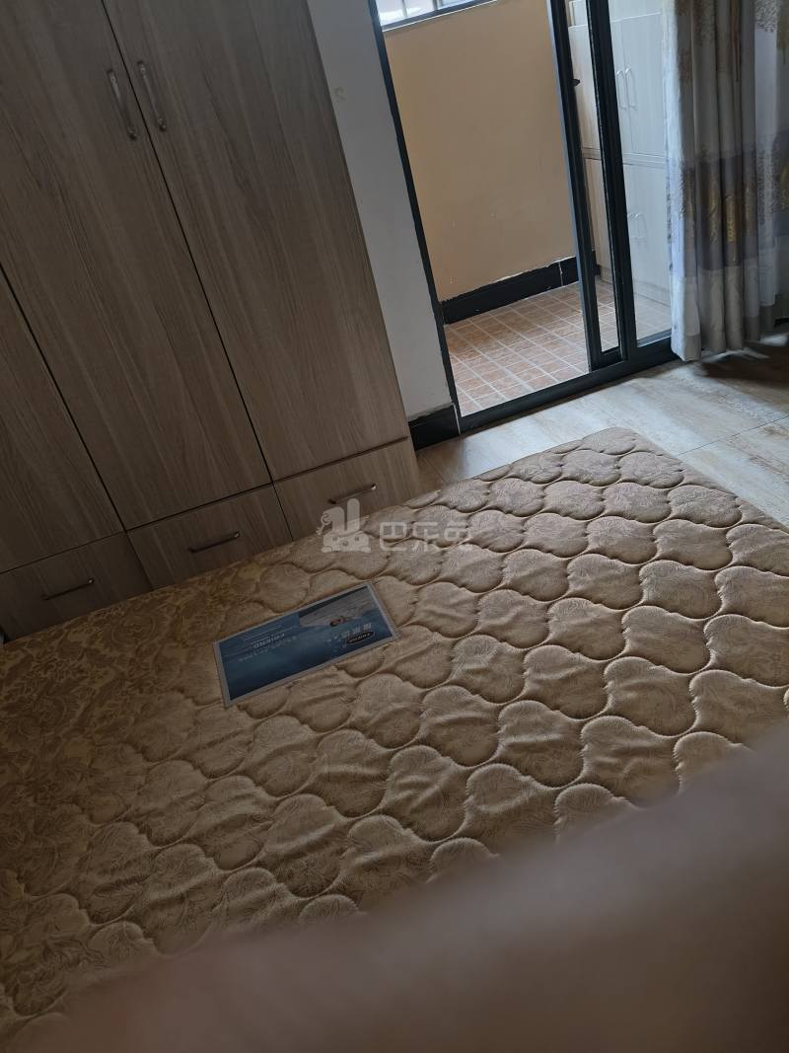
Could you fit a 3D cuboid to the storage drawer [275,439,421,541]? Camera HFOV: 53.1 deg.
[{"bbox_3d":[-0.161,-0.168,2.155,0.350,0.205,0.440,-19,31,-7],"label":"storage drawer"}]

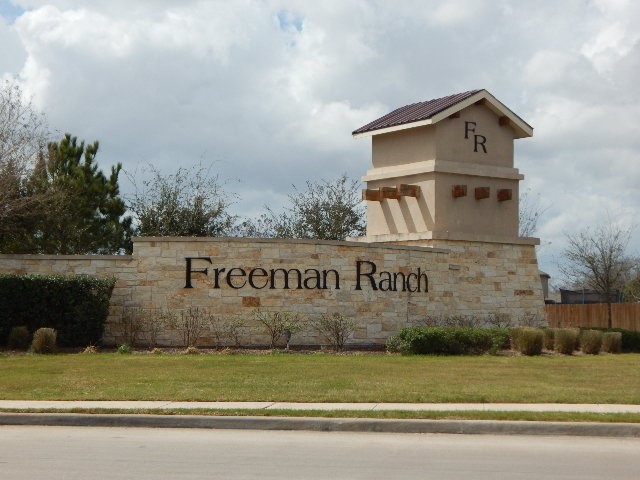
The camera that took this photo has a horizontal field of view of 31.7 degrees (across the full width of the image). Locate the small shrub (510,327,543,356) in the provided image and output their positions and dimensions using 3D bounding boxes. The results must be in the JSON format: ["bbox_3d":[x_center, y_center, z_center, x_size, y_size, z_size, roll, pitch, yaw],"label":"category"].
[{"bbox_3d":[5.213,2.532,28.200,0.750,0.713,0.750,1,-4,0],"label":"small shrub"}]

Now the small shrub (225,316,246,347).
[{"bbox_3d":[-2.353,2.548,31.400,0.613,0.835,0.551,0,-4,0],"label":"small shrub"}]

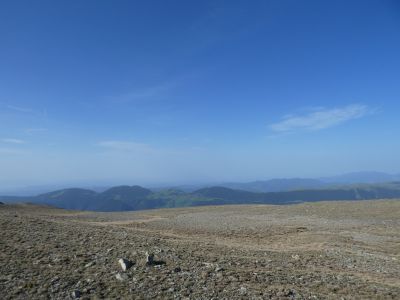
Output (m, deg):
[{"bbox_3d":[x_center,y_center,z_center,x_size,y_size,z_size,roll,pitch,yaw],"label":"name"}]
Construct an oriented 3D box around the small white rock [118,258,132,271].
[{"bbox_3d":[-1.500,2.312,5.600,0.250,0.200,0.200,0,-6,0],"label":"small white rock"}]

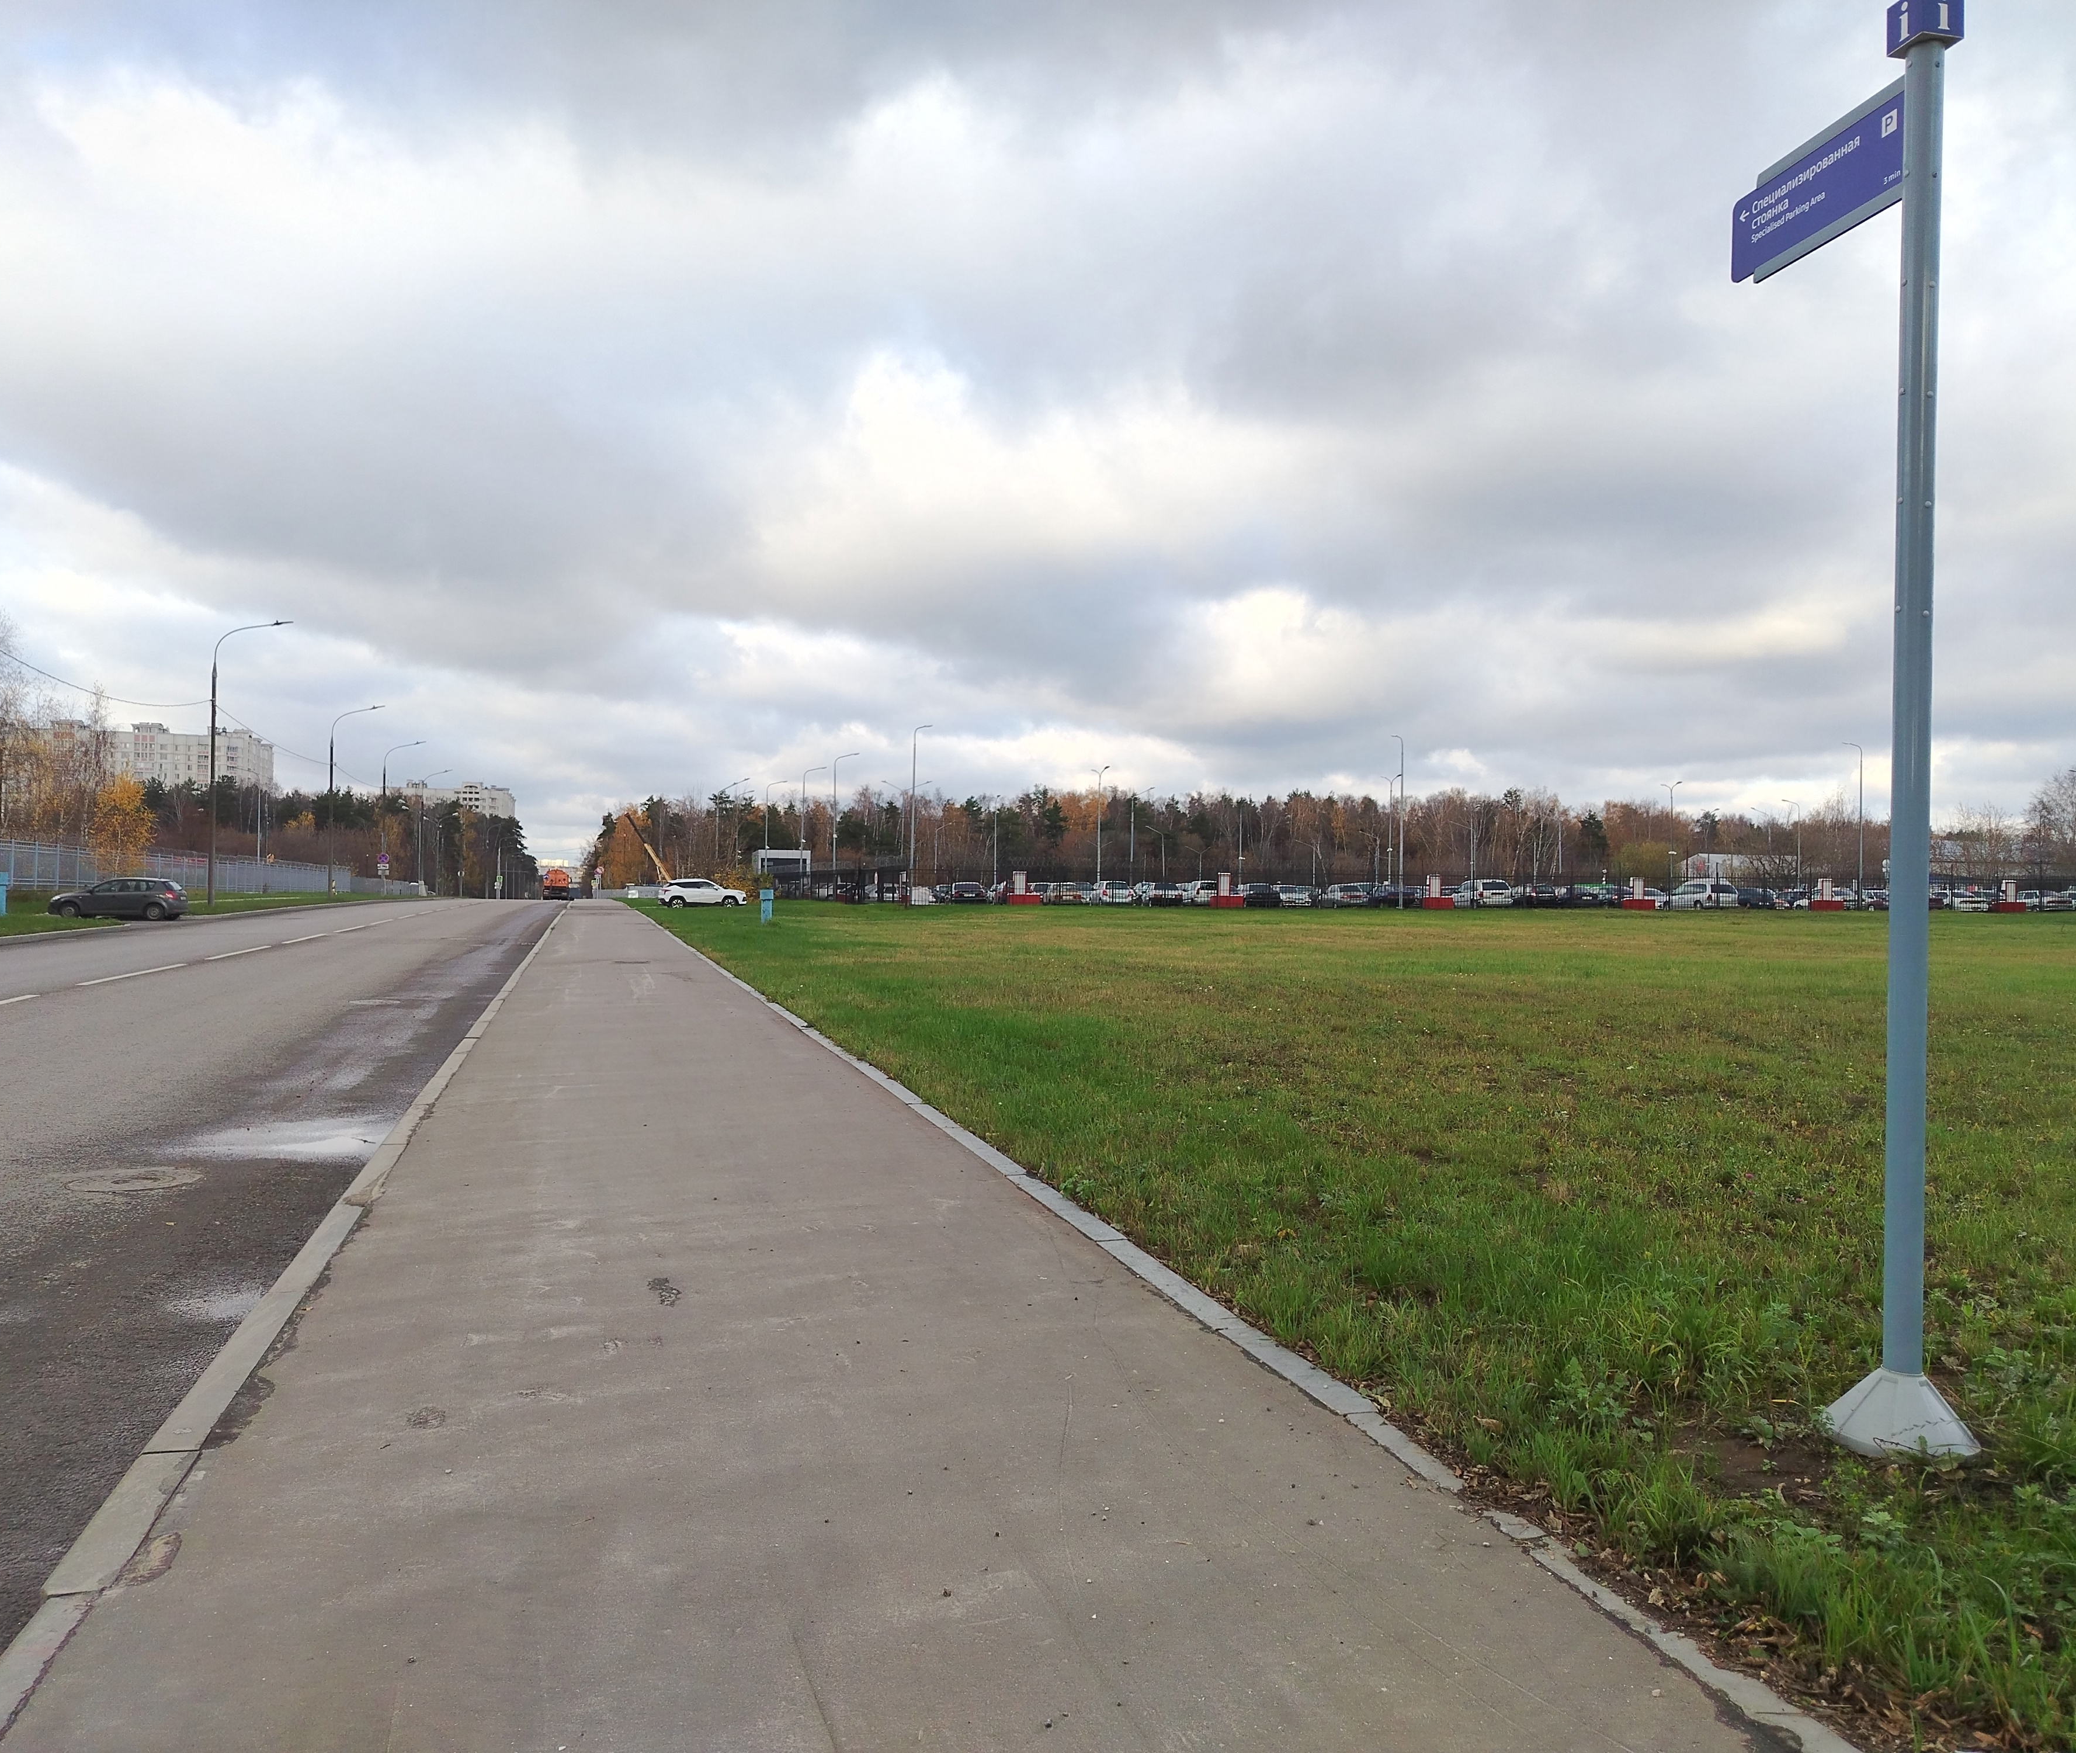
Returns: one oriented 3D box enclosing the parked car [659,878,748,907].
[{"bbox_3d":[-17.298,0.944,83.800,4.390,1.630,1.820,1,0,-13],"label":"parked car"}]

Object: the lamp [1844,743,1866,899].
[{"bbox_3d":[45.945,-2.756,91.262,0.350,9.350,1.750,1,0,-11],"label":"lamp"}]

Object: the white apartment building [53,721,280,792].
[{"bbox_3d":[-252.821,-21.790,466.000,60.000,44.000,22.000,1,0,-25],"label":"white apartment building"}]

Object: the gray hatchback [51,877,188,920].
[{"bbox_3d":[-32.205,0.806,56.800,4.250,1.480,1.790,1,0,-14],"label":"gray hatchback"}]

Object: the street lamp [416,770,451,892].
[{"bbox_3d":[-57.738,-4.193,155.909,3.100,11.900,0.400,1,0,-15],"label":"street lamp"}]

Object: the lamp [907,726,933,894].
[{"bbox_3d":[-6.064,-3.113,85.116,0.350,9.350,1.750,1,0,38],"label":"lamp"}]

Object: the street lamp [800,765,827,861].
[{"bbox_3d":[-15.794,-2.993,114.249,1.800,9.300,0.350,1,0,-17],"label":"street lamp"}]

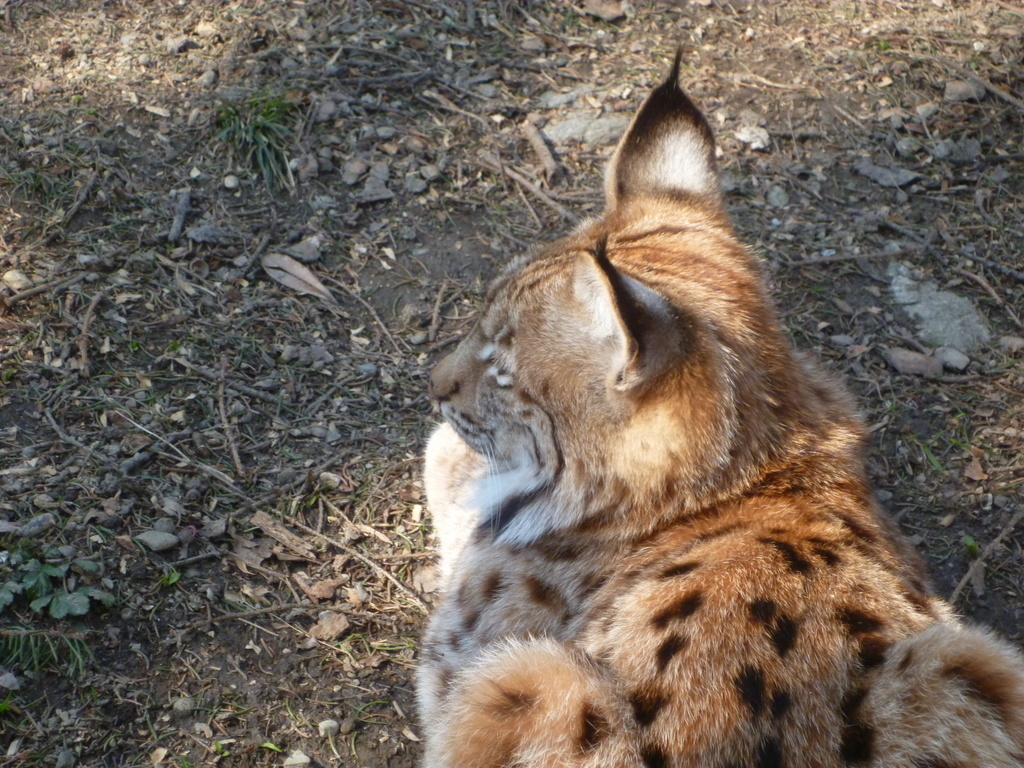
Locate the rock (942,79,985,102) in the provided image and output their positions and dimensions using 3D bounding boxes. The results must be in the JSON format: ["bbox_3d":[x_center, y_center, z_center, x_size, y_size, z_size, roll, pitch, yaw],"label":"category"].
[{"bbox_3d":[0.442,-0.286,4.032,0.041,0.016,0.026,7,41,8],"label":"rock"}]

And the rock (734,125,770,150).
[{"bbox_3d":[0.217,-0.223,3.744,0.032,0.015,0.023,0,43,0],"label":"rock"}]

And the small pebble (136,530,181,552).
[{"bbox_3d":[-0.269,0.120,3.147,0.033,0.014,0.019,0,42,0],"label":"small pebble"}]

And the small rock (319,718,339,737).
[{"bbox_3d":[-0.132,0.249,3.004,0.016,0.012,0.014,0,42,0],"label":"small rock"}]

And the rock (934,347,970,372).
[{"bbox_3d":[0.375,-0.021,3.528,0.030,0.013,0.022,0,43,0],"label":"rock"}]

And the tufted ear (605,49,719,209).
[{"bbox_3d":[0.104,-0.177,2.870,0.068,0.112,0.045,-1,14,-30],"label":"tufted ear"}]

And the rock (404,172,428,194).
[{"bbox_3d":[-0.080,-0.168,3.466,0.020,0.014,0.024,0,42,0],"label":"rock"}]

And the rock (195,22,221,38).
[{"bbox_3d":[-0.284,-0.330,3.861,0.024,0.010,0.014,0,43,0],"label":"rock"}]

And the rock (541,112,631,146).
[{"bbox_3d":[0.068,-0.231,3.752,0.077,0.014,0.035,0,43,0],"label":"rock"}]

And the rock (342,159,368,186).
[{"bbox_3d":[-0.140,-0.189,3.708,0.023,0.015,0.025,0,43,0],"label":"rock"}]

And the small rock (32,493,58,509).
[{"bbox_3d":[-0.384,0.096,3.406,0.021,0.008,0.013,0,43,0],"label":"small rock"}]

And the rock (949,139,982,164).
[{"bbox_3d":[0.433,-0.223,3.958,0.030,0.015,0.029,0,40,0],"label":"rock"}]

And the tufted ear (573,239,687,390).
[{"bbox_3d":[0.088,-0.052,3.100,0.058,0.105,0.066,-19,39,5],"label":"tufted ear"}]

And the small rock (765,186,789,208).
[{"bbox_3d":[0.249,-0.176,3.902,0.019,0.014,0.027,-6,40,-8],"label":"small rock"}]

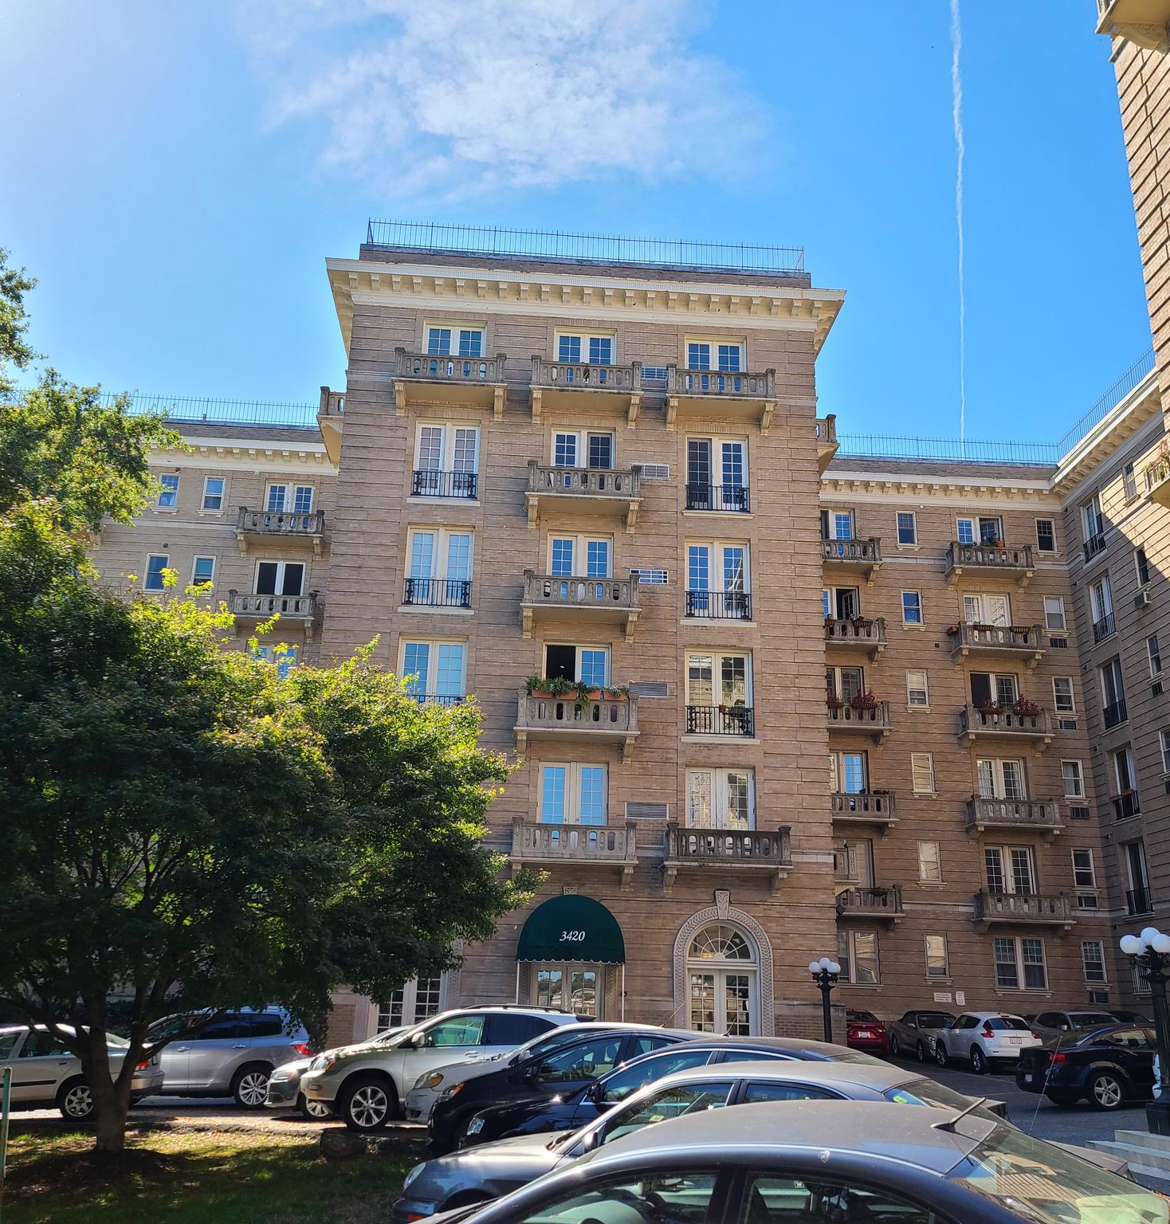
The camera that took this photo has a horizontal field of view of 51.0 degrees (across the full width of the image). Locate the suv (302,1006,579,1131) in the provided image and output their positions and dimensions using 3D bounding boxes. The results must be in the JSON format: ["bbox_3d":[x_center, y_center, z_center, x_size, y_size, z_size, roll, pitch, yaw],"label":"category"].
[{"bbox_3d":[-1.990,6.956,18.707,4.770,1.710,1.910,8,-19,-18],"label":"suv"}]

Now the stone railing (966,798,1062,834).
[{"bbox_3d":[14.699,6.990,42.064,3.064,1.020,1.060,3,-19,-3],"label":"stone railing"}]

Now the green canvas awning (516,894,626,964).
[{"bbox_3d":[-0.354,7.505,29.017,2.480,1.600,1.800,2,-19,-4],"label":"green canvas awning"}]

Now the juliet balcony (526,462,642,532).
[{"bbox_3d":[-0.030,-3.123,33.309,3.170,1.560,1.040,3,-18,-3],"label":"juliet balcony"}]

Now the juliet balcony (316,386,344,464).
[{"bbox_3d":[-7.319,-5.283,36.705,0.950,1.530,3.100,2,-19,-4],"label":"juliet balcony"}]

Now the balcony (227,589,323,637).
[{"bbox_3d":[-11.181,0.161,43.797,3.170,1.560,1.040,3,-18,-3],"label":"balcony"}]

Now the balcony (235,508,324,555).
[{"bbox_3d":[-10.696,-2.725,43.389,3.040,1.440,1.060,3,-19,-3],"label":"balcony"}]

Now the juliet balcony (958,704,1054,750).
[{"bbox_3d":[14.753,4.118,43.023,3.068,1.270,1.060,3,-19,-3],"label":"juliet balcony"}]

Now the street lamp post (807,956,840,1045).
[{"bbox_3d":[5.505,9.144,27.807,0.720,2.500,0.720,2,-19,-4],"label":"street lamp post"}]

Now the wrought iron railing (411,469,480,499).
[{"bbox_3d":[-3.699,-3.372,32.486,1.733,0.720,0.080,3,-19,-3],"label":"wrought iron railing"}]

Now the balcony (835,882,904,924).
[{"bbox_3d":[9.042,9.769,40.970,3.100,1.260,1.000,2,-19,-4],"label":"balcony"}]

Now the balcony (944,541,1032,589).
[{"bbox_3d":[15.349,-1.690,46.386,3.170,1.560,1.040,3,-18,-3],"label":"balcony"}]

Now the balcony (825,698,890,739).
[{"bbox_3d":[9.003,3.808,42.374,3.070,1.310,1.030,2,-18,-4],"label":"balcony"}]

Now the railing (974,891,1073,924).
[{"bbox_3d":[14.796,10.001,41.329,3.100,1.020,1.000,2,-19,-4],"label":"railing"}]

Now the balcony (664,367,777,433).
[{"bbox_3d":[3.802,-5.964,34.537,3.170,1.560,1.040,3,-18,-3],"label":"balcony"}]

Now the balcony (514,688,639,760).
[{"bbox_3d":[-0.216,2.945,31.281,3.170,1.560,1.040,3,-18,-3],"label":"balcony"}]

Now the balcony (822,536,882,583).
[{"bbox_3d":[9.464,-1.874,46.008,3.170,1.560,1.040,3,-18,-3],"label":"balcony"}]

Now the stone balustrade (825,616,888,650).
[{"bbox_3d":[9.056,0.847,43.357,3.050,1.090,1.030,2,-18,-4],"label":"stone balustrade"}]

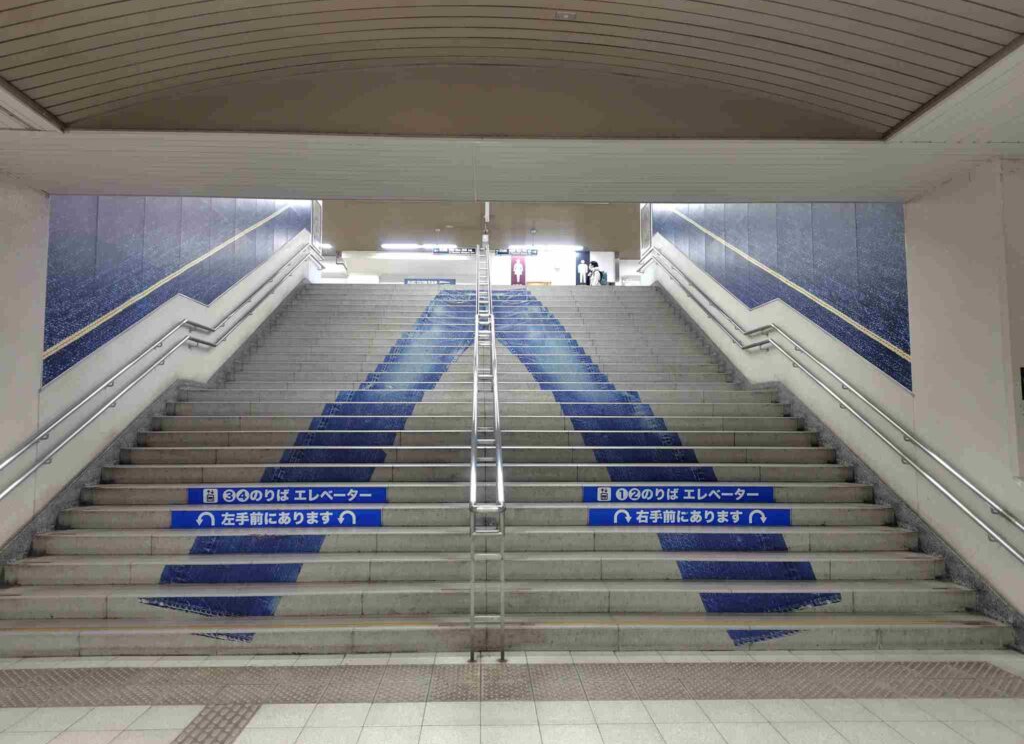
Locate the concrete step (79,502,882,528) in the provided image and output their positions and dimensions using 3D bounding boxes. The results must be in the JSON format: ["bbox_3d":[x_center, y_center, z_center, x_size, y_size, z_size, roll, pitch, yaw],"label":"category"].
[{"bbox_3d":[-0.218,1.278,6.068,7.224,0.162,0.333,0,-4,-2],"label":"concrete step"}]

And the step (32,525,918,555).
[{"bbox_3d":[-0.206,1.417,5.741,7.224,0.162,0.333,0,-4,-2],"label":"step"}]

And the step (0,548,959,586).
[{"bbox_3d":[-0.194,1.556,5.414,7.224,0.162,0.333,0,-4,-2],"label":"step"}]

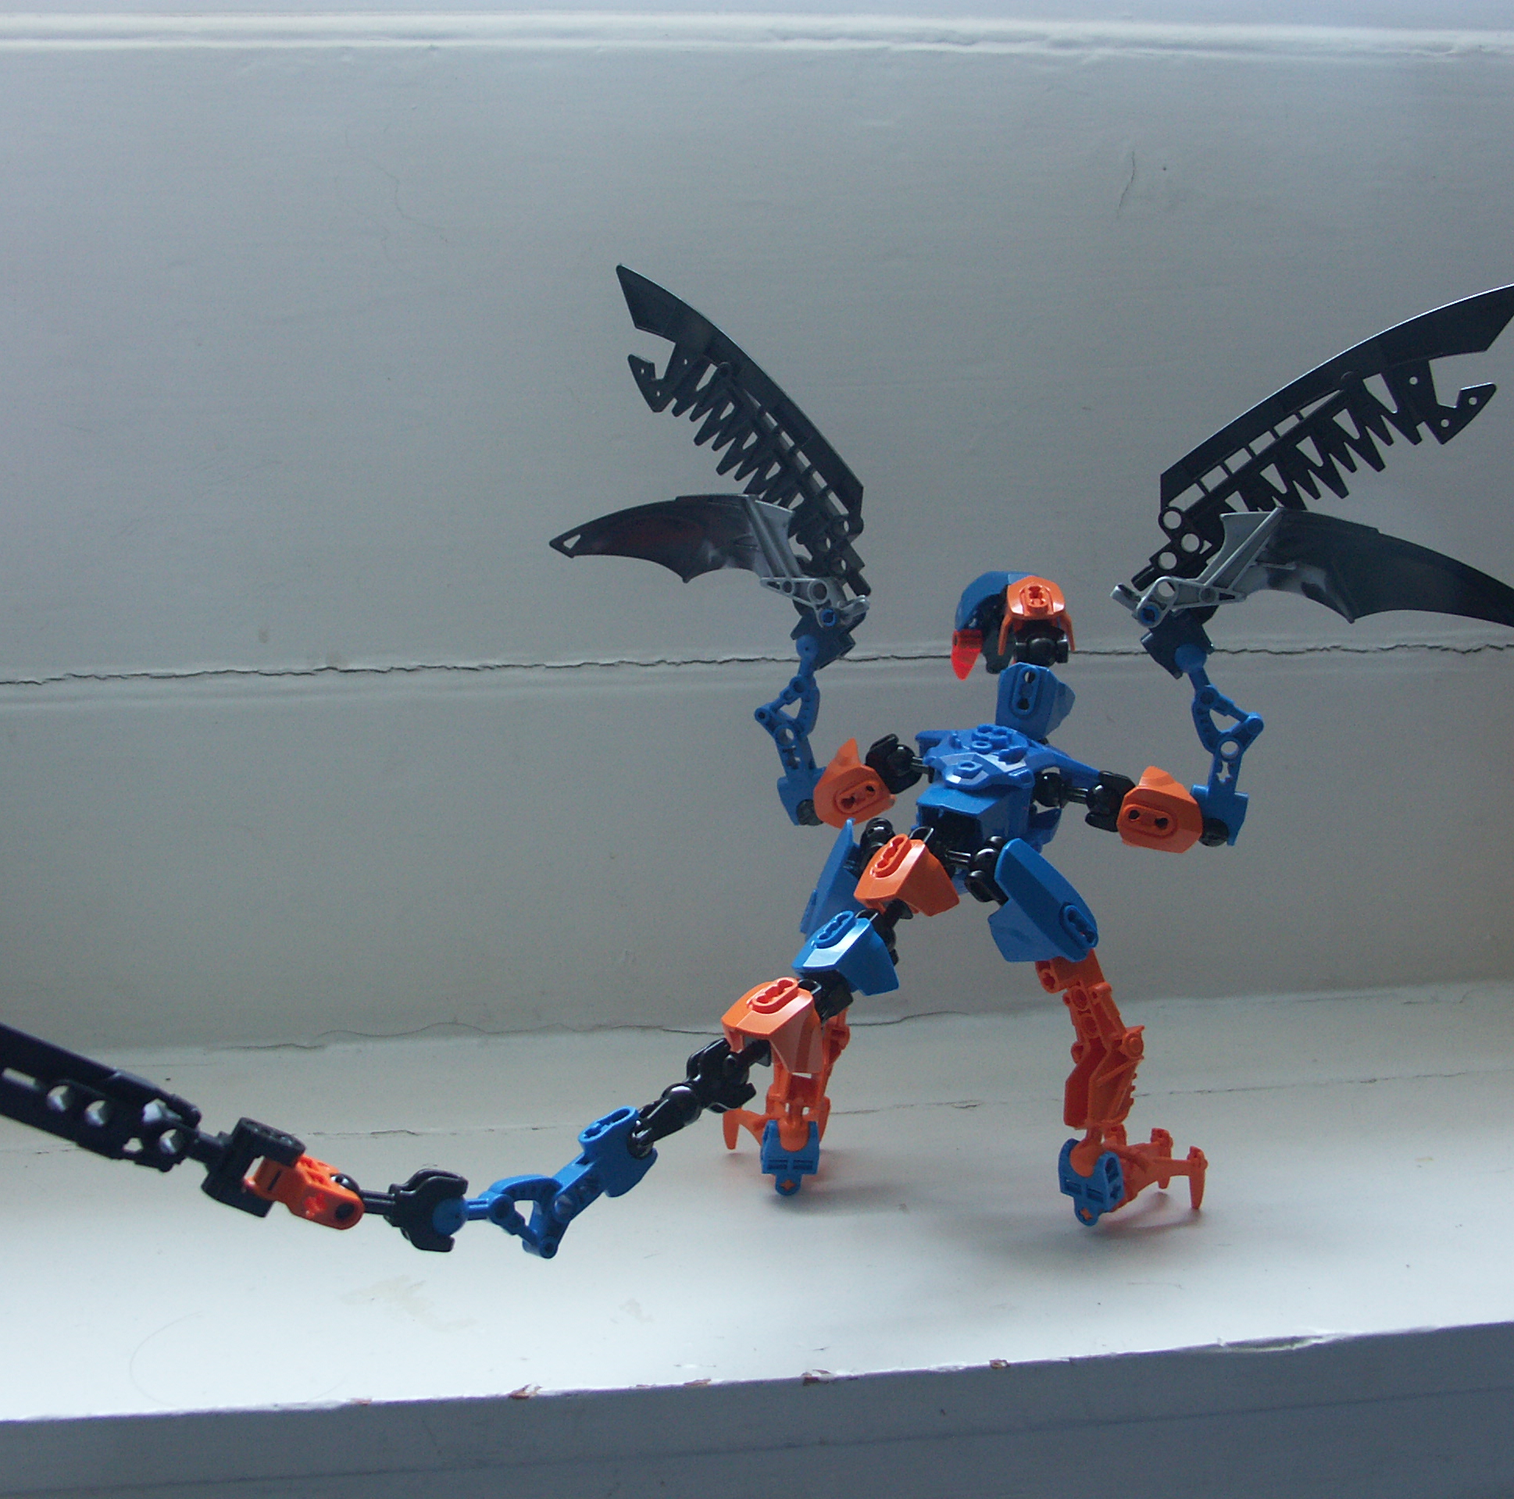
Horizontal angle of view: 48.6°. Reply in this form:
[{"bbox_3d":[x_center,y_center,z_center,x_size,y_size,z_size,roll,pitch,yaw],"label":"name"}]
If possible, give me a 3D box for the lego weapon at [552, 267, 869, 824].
[{"bbox_3d":[-0.018,-0.061,0.512,0.120,0.170,0.040,8,15,30],"label":"lego weapon"}]

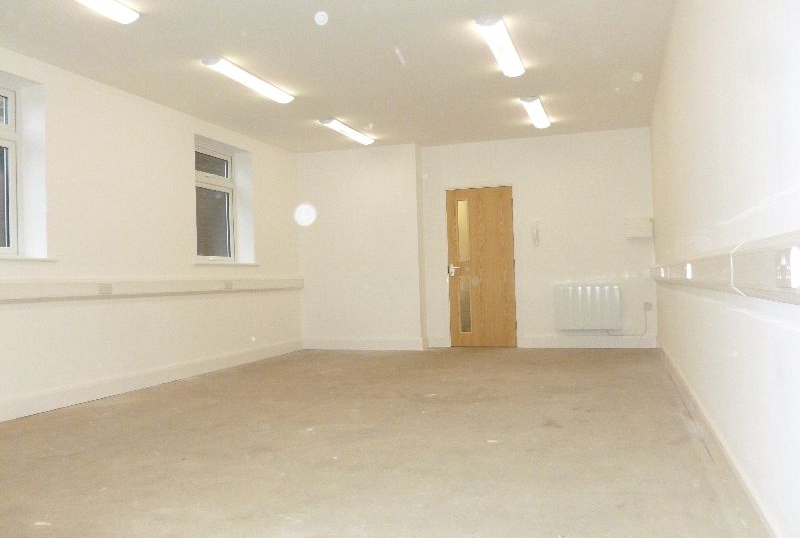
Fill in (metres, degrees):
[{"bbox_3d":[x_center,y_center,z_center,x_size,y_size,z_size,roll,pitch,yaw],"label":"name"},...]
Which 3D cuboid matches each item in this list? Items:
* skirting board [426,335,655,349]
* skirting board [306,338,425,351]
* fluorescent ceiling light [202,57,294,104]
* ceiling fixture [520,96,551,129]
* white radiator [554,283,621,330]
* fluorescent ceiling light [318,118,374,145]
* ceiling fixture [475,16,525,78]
[{"bbox_3d":[1.710,0.911,8.025,2.805,0.144,0.025,-2,-1,18],"label":"skirting board"},{"bbox_3d":[-0.513,0.990,8.442,1.679,0.148,0.025,-2,-1,18],"label":"skirting board"},{"bbox_3d":[-1.248,-1.570,5.497,0.190,0.065,1.194,-2,-1,18],"label":"fluorescent ceiling light"},{"bbox_3d":[1.450,-1.630,6.844,0.190,0.065,1.194,-2,-1,18],"label":"ceiling fixture"},{"bbox_3d":[2.261,0.459,7.805,0.741,0.551,0.100,-2,-1,18],"label":"white radiator"},{"bbox_3d":[-0.582,-1.552,7.432,0.190,0.065,1.194,-2,-1,18],"label":"fluorescent ceiling light"},{"bbox_3d":[0.786,-1.649,4.915,0.190,0.065,1.194,-2,-1,18],"label":"ceiling fixture"}]

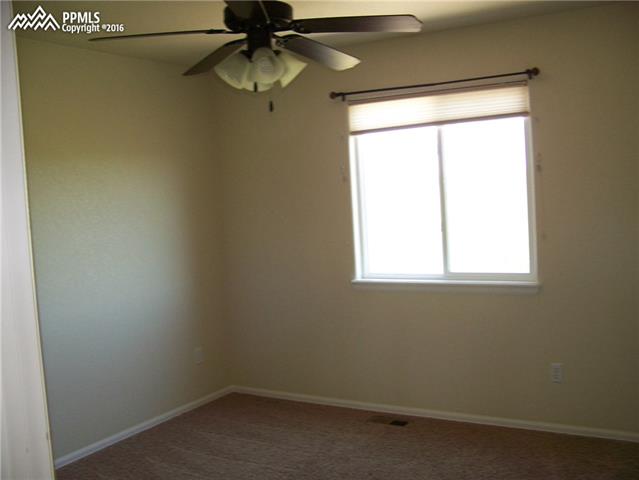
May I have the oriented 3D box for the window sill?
[{"bbox_3d":[0.772,0.291,4.099,1.240,0.052,0.110,-1,4,31],"label":"window sill"}]

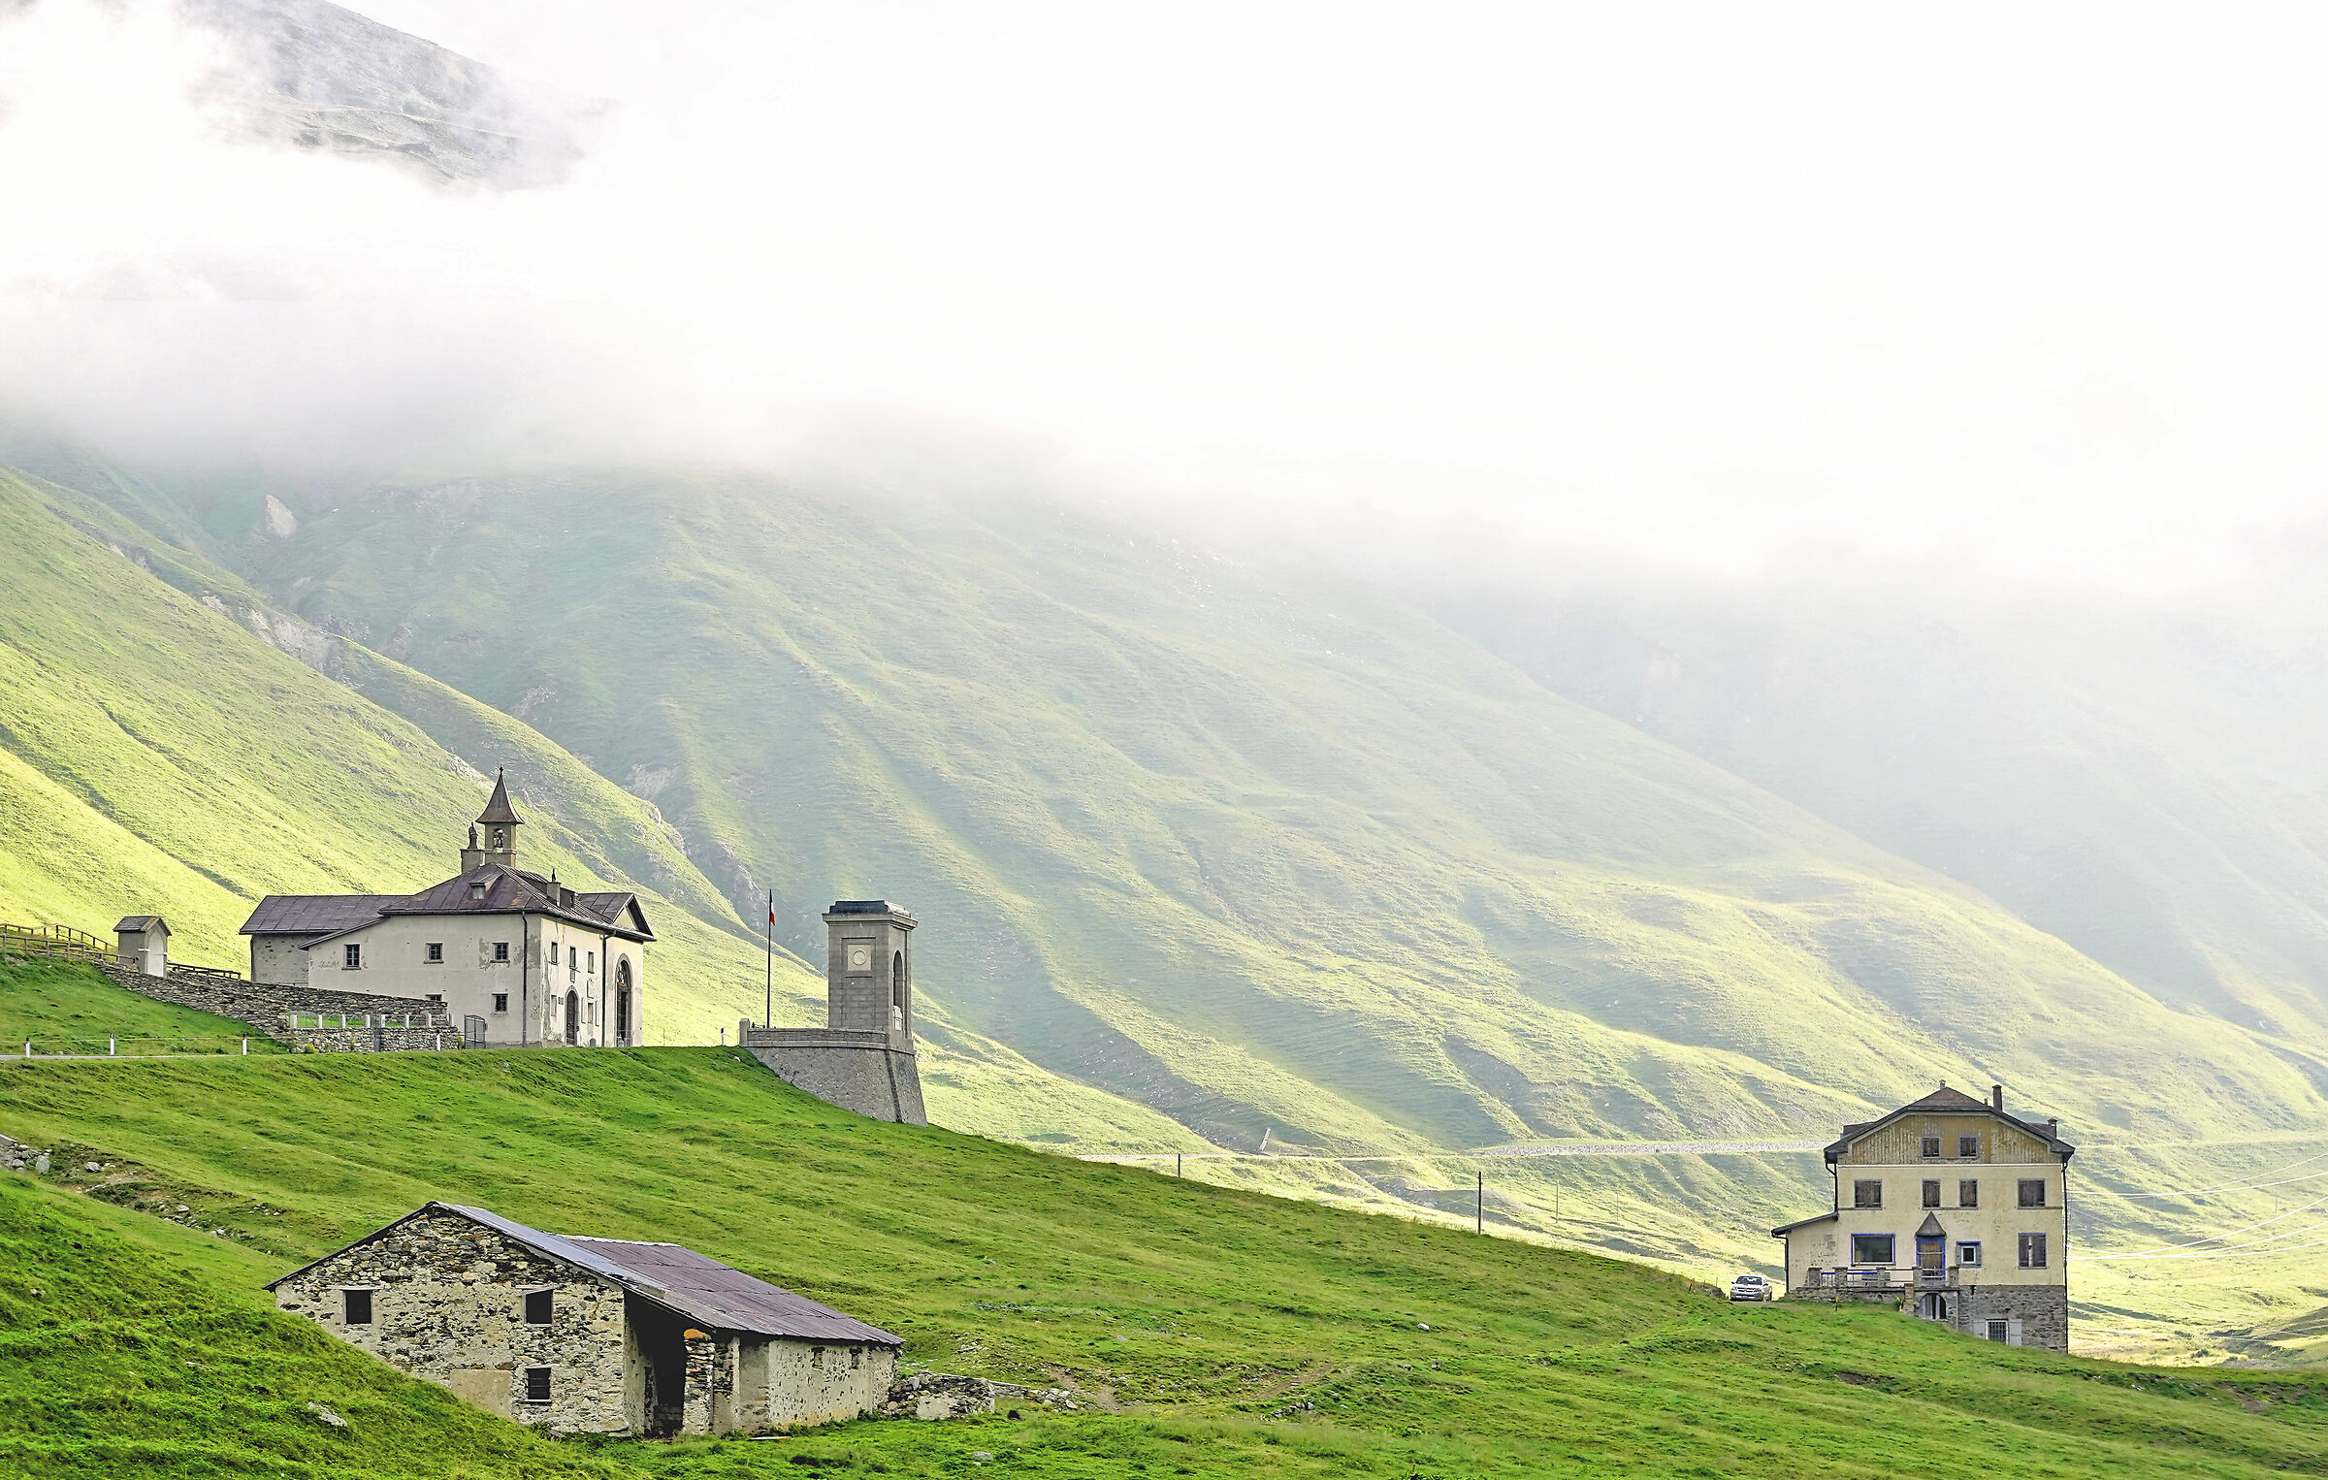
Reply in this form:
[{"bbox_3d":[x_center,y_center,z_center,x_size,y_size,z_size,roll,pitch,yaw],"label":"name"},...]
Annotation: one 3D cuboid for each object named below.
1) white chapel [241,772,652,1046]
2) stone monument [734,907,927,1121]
[{"bbox_3d":[-42.098,10.081,369.844,21.808,16.422,19.180,-1,-6,12],"label":"white chapel"},{"bbox_3d":[-17.835,14.878,357.447,9.090,12.343,6.545,-1,-6,13],"label":"stone monument"}]

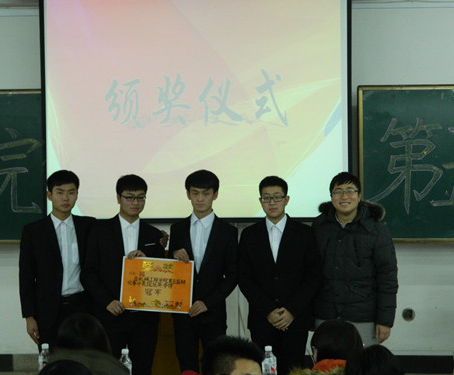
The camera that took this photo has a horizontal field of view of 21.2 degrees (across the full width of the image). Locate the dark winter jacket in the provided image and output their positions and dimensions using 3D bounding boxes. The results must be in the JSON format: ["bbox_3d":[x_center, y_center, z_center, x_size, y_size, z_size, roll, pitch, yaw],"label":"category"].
[{"bbox_3d":[0.733,0.451,7.200,0.570,0.745,0.340,0,2,10],"label":"dark winter jacket"}]

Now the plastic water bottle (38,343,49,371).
[{"bbox_3d":[-0.791,0.798,5.300,0.066,0.235,0.066,-1,2,0],"label":"plastic water bottle"}]

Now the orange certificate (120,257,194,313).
[{"bbox_3d":[-0.403,0.567,7.030,0.420,0.305,0.015,4,1,-5],"label":"orange certificate"}]

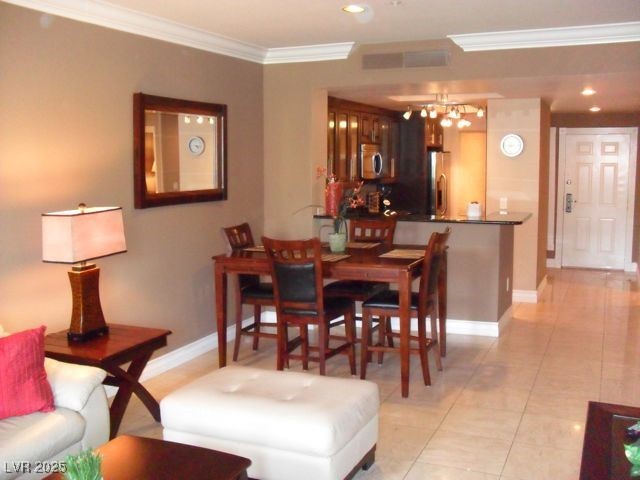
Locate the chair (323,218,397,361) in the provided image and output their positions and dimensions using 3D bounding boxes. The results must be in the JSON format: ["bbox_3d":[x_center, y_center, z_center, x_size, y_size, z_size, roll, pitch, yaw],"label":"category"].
[{"bbox_3d":[0.351,0.401,5.620,0.450,1.130,0.590,3,8,24],"label":"chair"}]

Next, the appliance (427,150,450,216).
[{"bbox_3d":[1.581,-0.544,10.288,0.750,1.770,0.900,3,8,24],"label":"appliance"}]

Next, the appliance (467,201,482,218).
[{"bbox_3d":[1.563,-0.315,6.490,0.155,0.165,0.160,3,8,24],"label":"appliance"}]

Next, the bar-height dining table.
[{"bbox_3d":[0.101,0.547,5.327,1.590,0.920,1.080,3,8,24],"label":"bar-height dining table"}]

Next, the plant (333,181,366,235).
[{"bbox_3d":[0.237,-0.270,5.245,0.270,0.460,0.250,3,8,24],"label":"plant"}]

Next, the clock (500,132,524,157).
[{"bbox_3d":[2.164,-1.074,7.299,0.268,0.268,0.045,3,8,24],"label":"clock"}]

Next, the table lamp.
[{"bbox_3d":[-1.456,0.203,4.057,0.250,0.830,0.460,3,8,24],"label":"table lamp"}]

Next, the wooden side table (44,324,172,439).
[{"bbox_3d":[-1.386,0.898,4.101,0.630,0.560,0.630,3,8,24],"label":"wooden side table"}]

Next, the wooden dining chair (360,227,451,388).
[{"bbox_3d":[0.664,0.488,4.950,0.580,1.130,0.460,3,8,24],"label":"wooden dining chair"}]

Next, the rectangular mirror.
[{"bbox_3d":[-1.082,-0.709,5.221,0.060,0.830,1.150,3,8,24],"label":"rectangular mirror"}]

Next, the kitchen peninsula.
[{"bbox_3d":[1.102,0.269,6.803,2.050,1.075,1.180,3,8,24],"label":"kitchen peninsula"}]

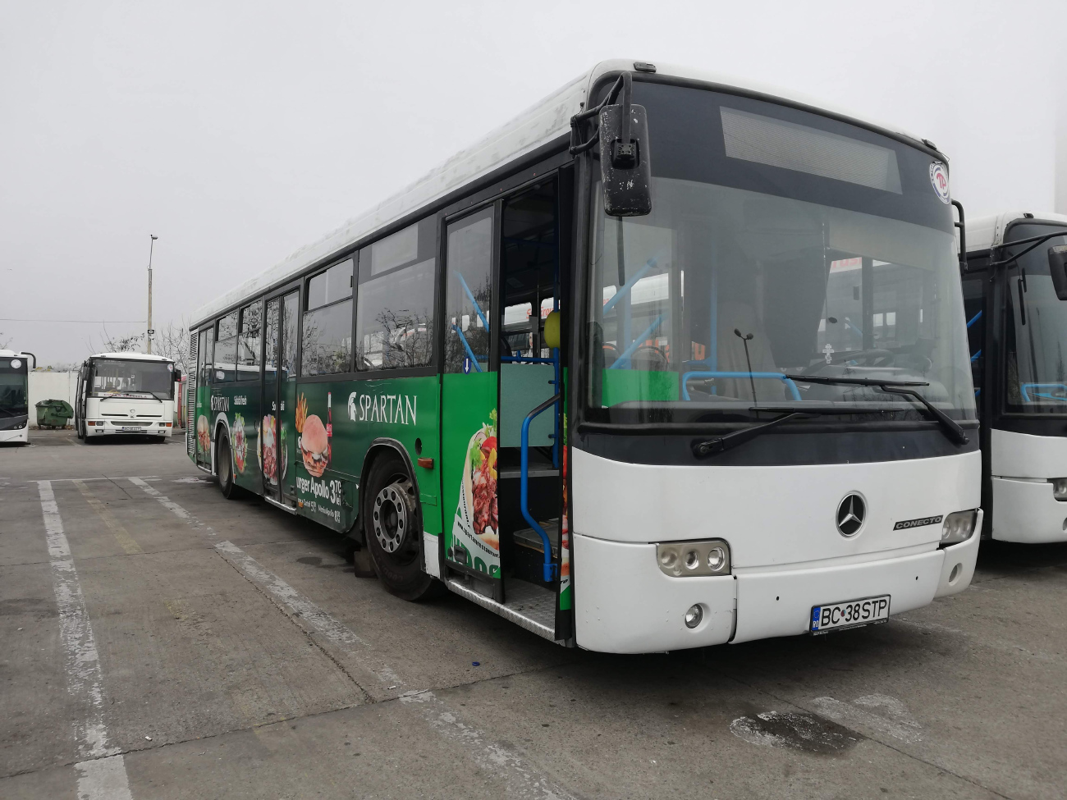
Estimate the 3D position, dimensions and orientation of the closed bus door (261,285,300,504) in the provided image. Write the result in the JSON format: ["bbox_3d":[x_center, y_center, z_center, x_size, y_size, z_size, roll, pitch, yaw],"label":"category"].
[{"bbox_3d":[-2.374,-0.014,7.871,0.100,1.950,1.300,1,0,-30],"label":"closed bus door"}]

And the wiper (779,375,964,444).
[{"bbox_3d":[1.652,0.052,3.918,1.370,0.320,0.120,1,0,-30],"label":"wiper"}]

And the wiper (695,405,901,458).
[{"bbox_3d":[1.179,0.128,3.626,1.210,0.210,0.110,1,0,-30],"label":"wiper"}]

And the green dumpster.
[{"bbox_3d":[-21.291,0.626,37.000,1.320,1.320,1.370,1,0,-45],"label":"green dumpster"}]

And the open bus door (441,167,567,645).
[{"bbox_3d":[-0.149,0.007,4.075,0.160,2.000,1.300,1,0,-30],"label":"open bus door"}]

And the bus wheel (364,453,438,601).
[{"bbox_3d":[-0.792,0.747,5.370,0.310,1.000,1.000,1,0,-37],"label":"bus wheel"}]

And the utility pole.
[{"bbox_3d":[-20.206,-3.718,44.000,0.550,10.060,0.400,0,0,17],"label":"utility pole"}]

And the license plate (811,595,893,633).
[{"bbox_3d":[1.446,0.966,3.773,0.530,0.122,0.020,1,4,-30],"label":"license plate"}]

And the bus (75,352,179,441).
[{"bbox_3d":[-15.492,-0.058,31.094,2.520,3.030,11.600,1,0,-30],"label":"bus"}]

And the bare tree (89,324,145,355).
[{"bbox_3d":[-20.992,-1.273,42.000,3.000,5.150,3.000,1,0,-27],"label":"bare tree"}]

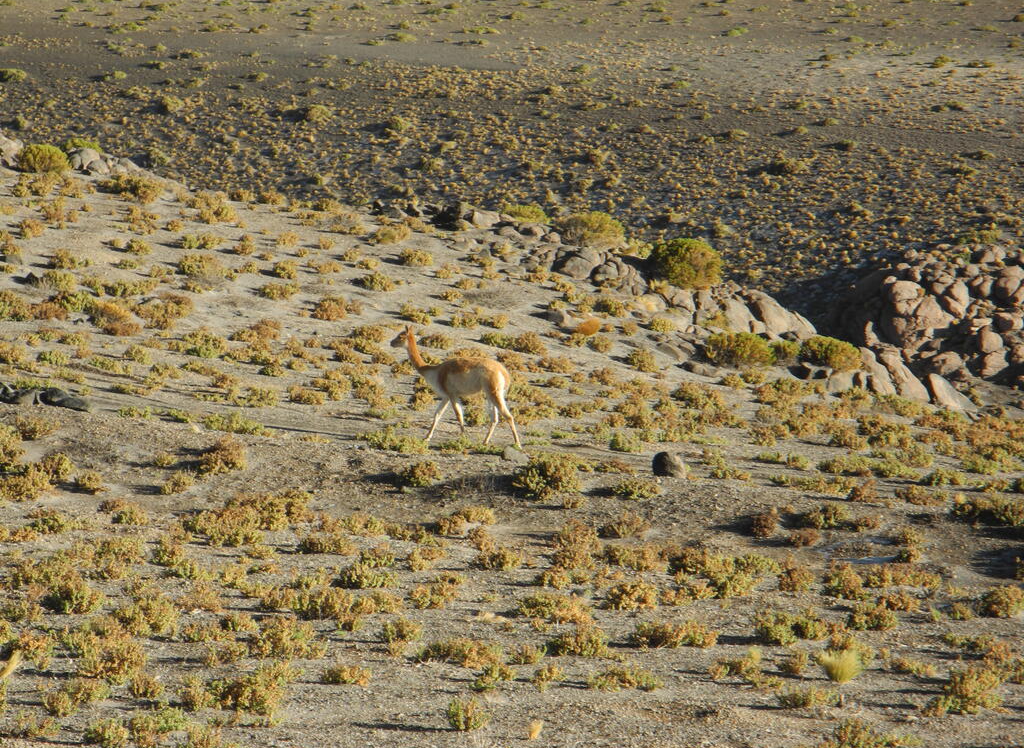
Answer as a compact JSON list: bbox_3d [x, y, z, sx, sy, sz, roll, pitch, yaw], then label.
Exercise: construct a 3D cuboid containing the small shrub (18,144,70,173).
[{"bbox_3d":[-6.638,-3.060,84.000,0.740,0.370,0.660,0,6,0],"label":"small shrub"}]

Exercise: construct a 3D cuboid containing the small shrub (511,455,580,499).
[{"bbox_3d":[0.356,1.067,61.000,0.700,0.420,0.640,0,6,0],"label":"small shrub"}]

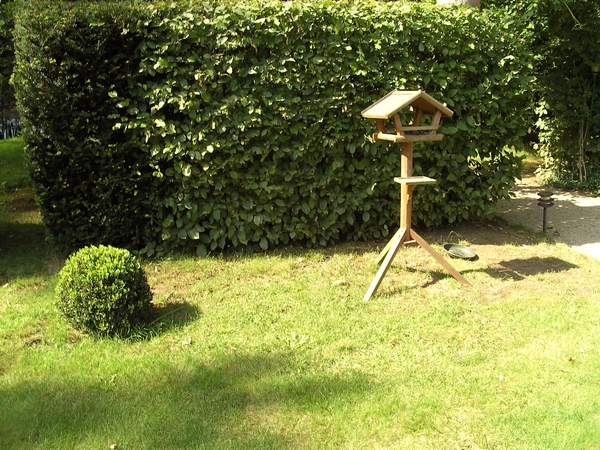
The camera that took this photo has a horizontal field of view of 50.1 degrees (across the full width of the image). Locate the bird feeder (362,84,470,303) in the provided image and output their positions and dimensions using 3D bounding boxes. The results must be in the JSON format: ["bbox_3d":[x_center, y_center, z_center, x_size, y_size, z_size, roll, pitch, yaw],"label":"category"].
[{"bbox_3d":[0.662,-0.264,4.420,0.806,1.316,0.704,-7,15,-21],"label":"bird feeder"}]

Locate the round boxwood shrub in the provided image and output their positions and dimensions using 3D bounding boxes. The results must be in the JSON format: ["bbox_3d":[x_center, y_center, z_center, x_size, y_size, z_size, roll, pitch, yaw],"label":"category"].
[{"bbox_3d":[-1.145,0.363,3.780,0.545,0.485,0.545,-1,14,0],"label":"round boxwood shrub"}]

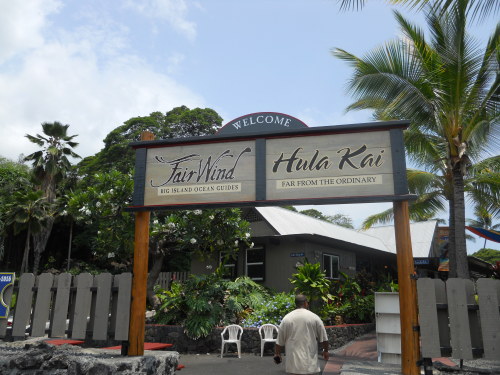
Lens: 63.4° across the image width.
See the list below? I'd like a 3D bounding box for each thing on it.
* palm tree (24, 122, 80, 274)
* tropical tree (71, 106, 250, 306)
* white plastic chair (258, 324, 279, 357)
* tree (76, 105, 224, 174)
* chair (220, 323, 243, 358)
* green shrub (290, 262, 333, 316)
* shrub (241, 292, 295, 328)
[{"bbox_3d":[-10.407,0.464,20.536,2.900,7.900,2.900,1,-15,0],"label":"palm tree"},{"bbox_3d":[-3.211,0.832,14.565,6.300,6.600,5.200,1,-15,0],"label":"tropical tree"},{"bbox_3d":[0.527,4.079,10.775,0.560,0.800,0.560,2,-15,-5],"label":"white plastic chair"},{"bbox_3d":[-7.012,0.890,28.195,12.000,13.500,11.000,1,-15,0],"label":"tree"},{"bbox_3d":[-0.453,4.076,10.773,0.560,0.800,0.560,-2,-15,10],"label":"chair"},{"bbox_3d":[2.006,3.381,13.388,1.400,1.850,1.350,1,-15,0],"label":"green shrub"},{"bbox_3d":[0.601,3.791,12.549,1.800,1.050,1.300,1,-15,0],"label":"shrub"}]

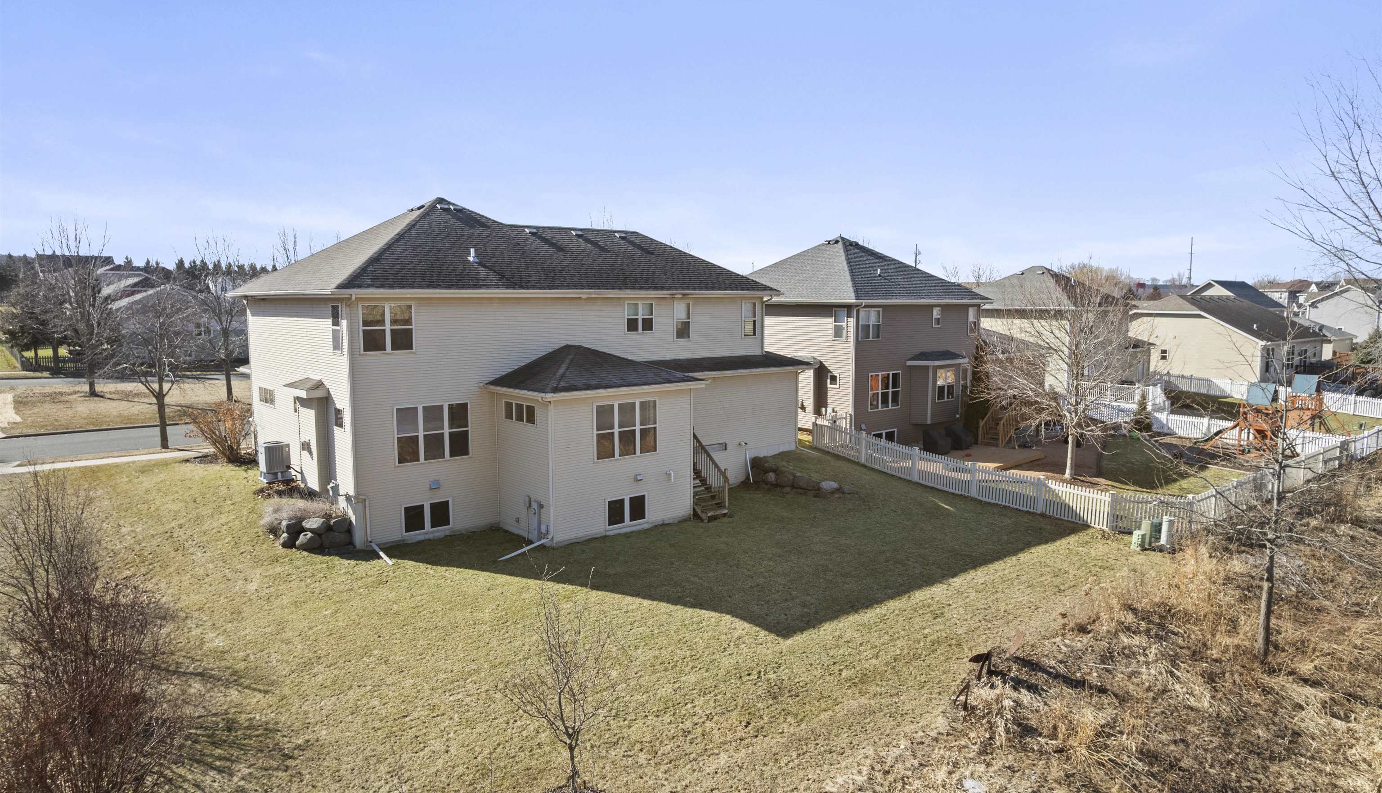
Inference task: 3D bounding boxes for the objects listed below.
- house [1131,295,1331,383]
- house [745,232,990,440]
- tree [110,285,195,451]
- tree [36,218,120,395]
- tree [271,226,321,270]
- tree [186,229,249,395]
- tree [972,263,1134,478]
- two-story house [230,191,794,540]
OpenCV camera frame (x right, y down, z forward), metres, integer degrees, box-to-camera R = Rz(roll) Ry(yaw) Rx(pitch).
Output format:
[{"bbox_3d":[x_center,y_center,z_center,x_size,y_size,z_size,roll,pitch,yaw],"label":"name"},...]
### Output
[{"bbox_3d":[42.752,-5.142,71.165,16.600,6.680,14.400,-6,8,-40],"label":"house"},{"bbox_3d":[6.754,-3.185,42.216,11.000,9.290,13.400,-6,8,-40],"label":"house"},{"bbox_3d":[-22.483,-1.194,35.301,3.700,6.815,3.700,-6,8,-40],"label":"tree"},{"bbox_3d":[-39.103,-5.629,53.781,5.700,11.190,5.700,-6,8,-40],"label":"tree"},{"bbox_3d":[-24.475,-5.196,52.358,5.000,10.540,5.000,-6,8,-40],"label":"tree"},{"bbox_3d":[-28.451,-4.728,50.847,4.700,9.980,4.700,-6,8,-40],"label":"tree"},{"bbox_3d":[13.455,-0.896,31.358,6.100,8.030,6.100,-6,8,-40],"label":"tree"},{"bbox_3d":[-5.365,-1.801,30.376,18.000,10.100,15.560,-6,8,-40],"label":"two-story house"}]

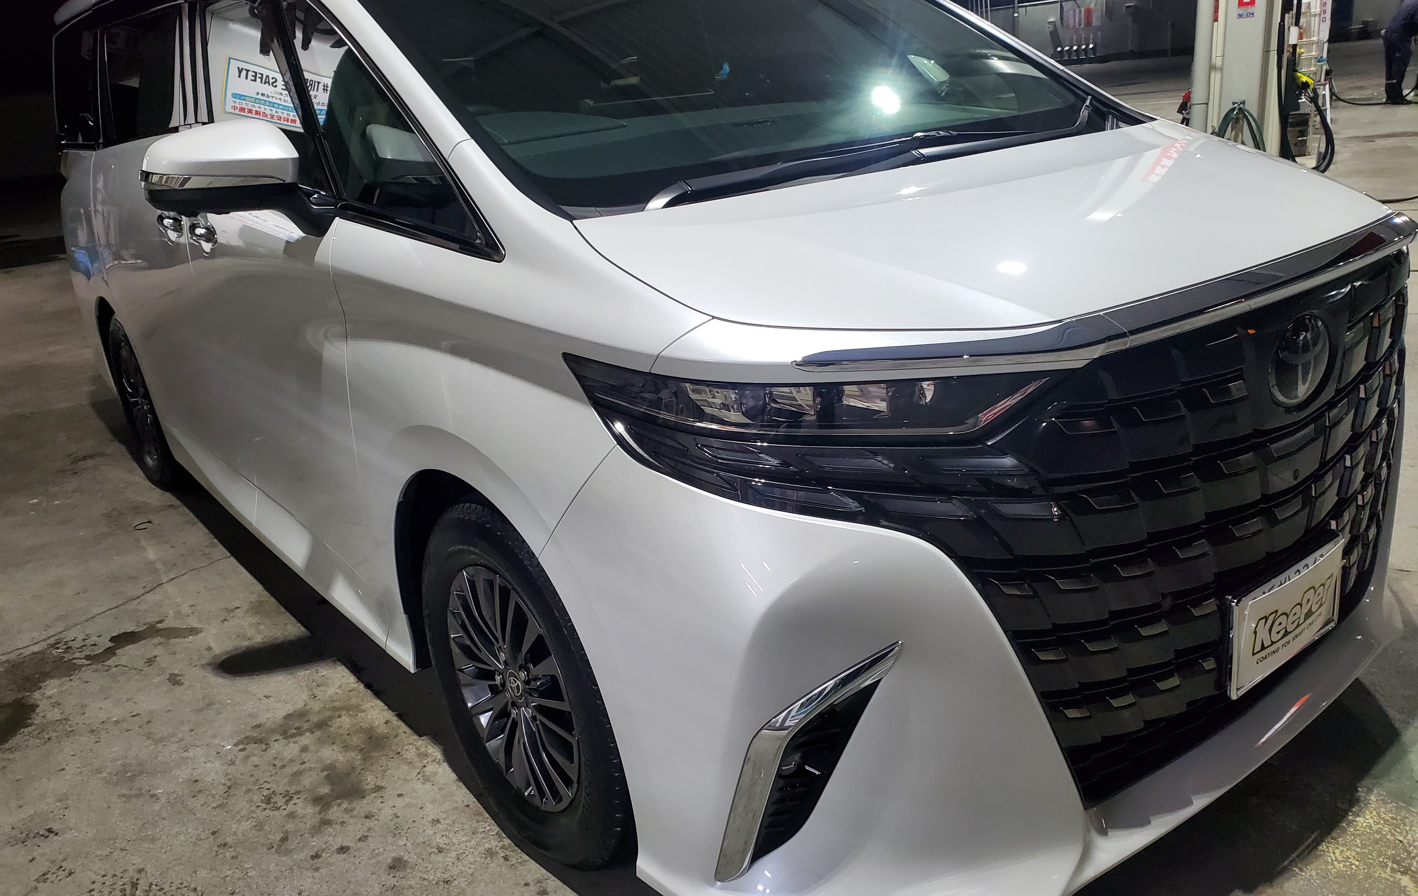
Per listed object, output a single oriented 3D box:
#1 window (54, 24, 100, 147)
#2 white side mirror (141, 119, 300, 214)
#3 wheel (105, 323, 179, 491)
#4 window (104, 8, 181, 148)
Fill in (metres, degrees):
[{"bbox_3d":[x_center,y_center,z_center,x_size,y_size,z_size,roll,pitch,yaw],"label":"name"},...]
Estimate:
[{"bbox_3d":[-2.401,-1.362,4.052,0.070,0.410,0.870,-6,16,-35],"label":"window"},{"bbox_3d":[-0.913,-0.522,1.979,0.255,0.170,0.165,-19,23,-35],"label":"white side mirror"},{"bbox_3d":[-2.175,-0.187,4.246,0.220,0.710,0.710,-19,23,-35],"label":"wheel"},{"bbox_3d":[-1.758,-1.137,3.280,0.060,0.390,1.000,-8,16,-39],"label":"window"}]

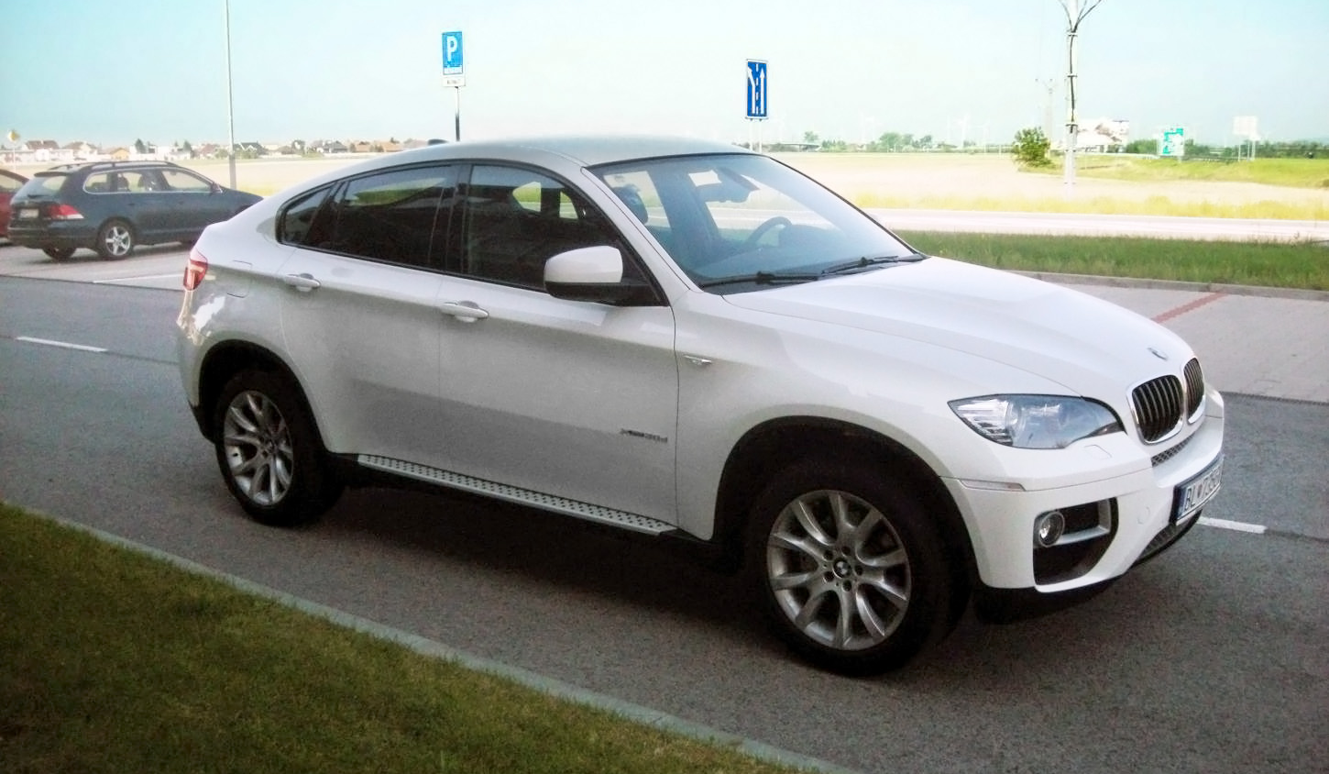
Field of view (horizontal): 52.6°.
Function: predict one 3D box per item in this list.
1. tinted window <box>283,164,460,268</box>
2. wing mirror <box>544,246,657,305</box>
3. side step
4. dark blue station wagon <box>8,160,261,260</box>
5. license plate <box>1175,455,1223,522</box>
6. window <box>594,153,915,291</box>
[{"bbox_3d":[-1.205,-0.716,5.626,1.160,0.460,0.070,7,-10,37],"label":"tinted window"},{"bbox_3d":[-0.210,-0.384,4.631,0.270,0.210,0.280,7,13,37],"label":"wing mirror"},{"bbox_3d":[-0.618,0.405,5.196,1.650,0.070,0.150,7,13,37],"label":"side step"},{"bbox_3d":[-8.605,-2.983,22.404,1.780,1.500,4.540,6,12,33],"label":"dark blue station wagon"},{"bbox_3d":[1.778,0.330,4.442,0.020,0.115,0.520,7,13,37],"label":"license plate"},{"bbox_3d":[0.406,-0.680,5.319,0.870,0.110,1.500,43,32,24],"label":"window"}]

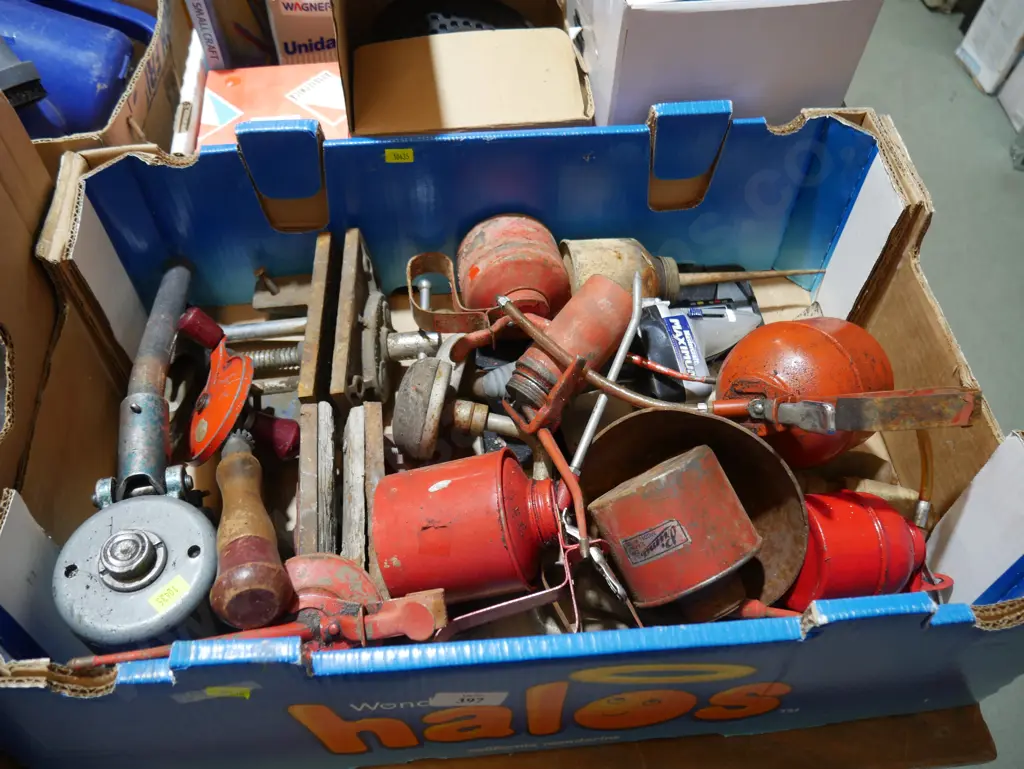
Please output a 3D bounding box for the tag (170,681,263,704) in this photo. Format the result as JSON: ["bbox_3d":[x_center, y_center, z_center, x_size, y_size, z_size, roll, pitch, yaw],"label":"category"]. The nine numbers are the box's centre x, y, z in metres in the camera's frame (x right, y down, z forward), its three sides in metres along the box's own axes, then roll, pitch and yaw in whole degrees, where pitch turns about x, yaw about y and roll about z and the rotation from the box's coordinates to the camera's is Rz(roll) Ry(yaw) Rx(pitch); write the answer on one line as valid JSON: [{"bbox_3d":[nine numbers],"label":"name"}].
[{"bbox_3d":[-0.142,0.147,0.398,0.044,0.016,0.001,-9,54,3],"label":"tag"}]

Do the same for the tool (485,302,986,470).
[{"bbox_3d":[0.157,0.002,0.578,0.305,0.128,0.112,5,93,5],"label":"tool"}]

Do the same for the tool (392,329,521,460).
[{"bbox_3d":[-0.042,0.008,0.618,0.095,0.080,0.095,-4,55,-4],"label":"tool"}]

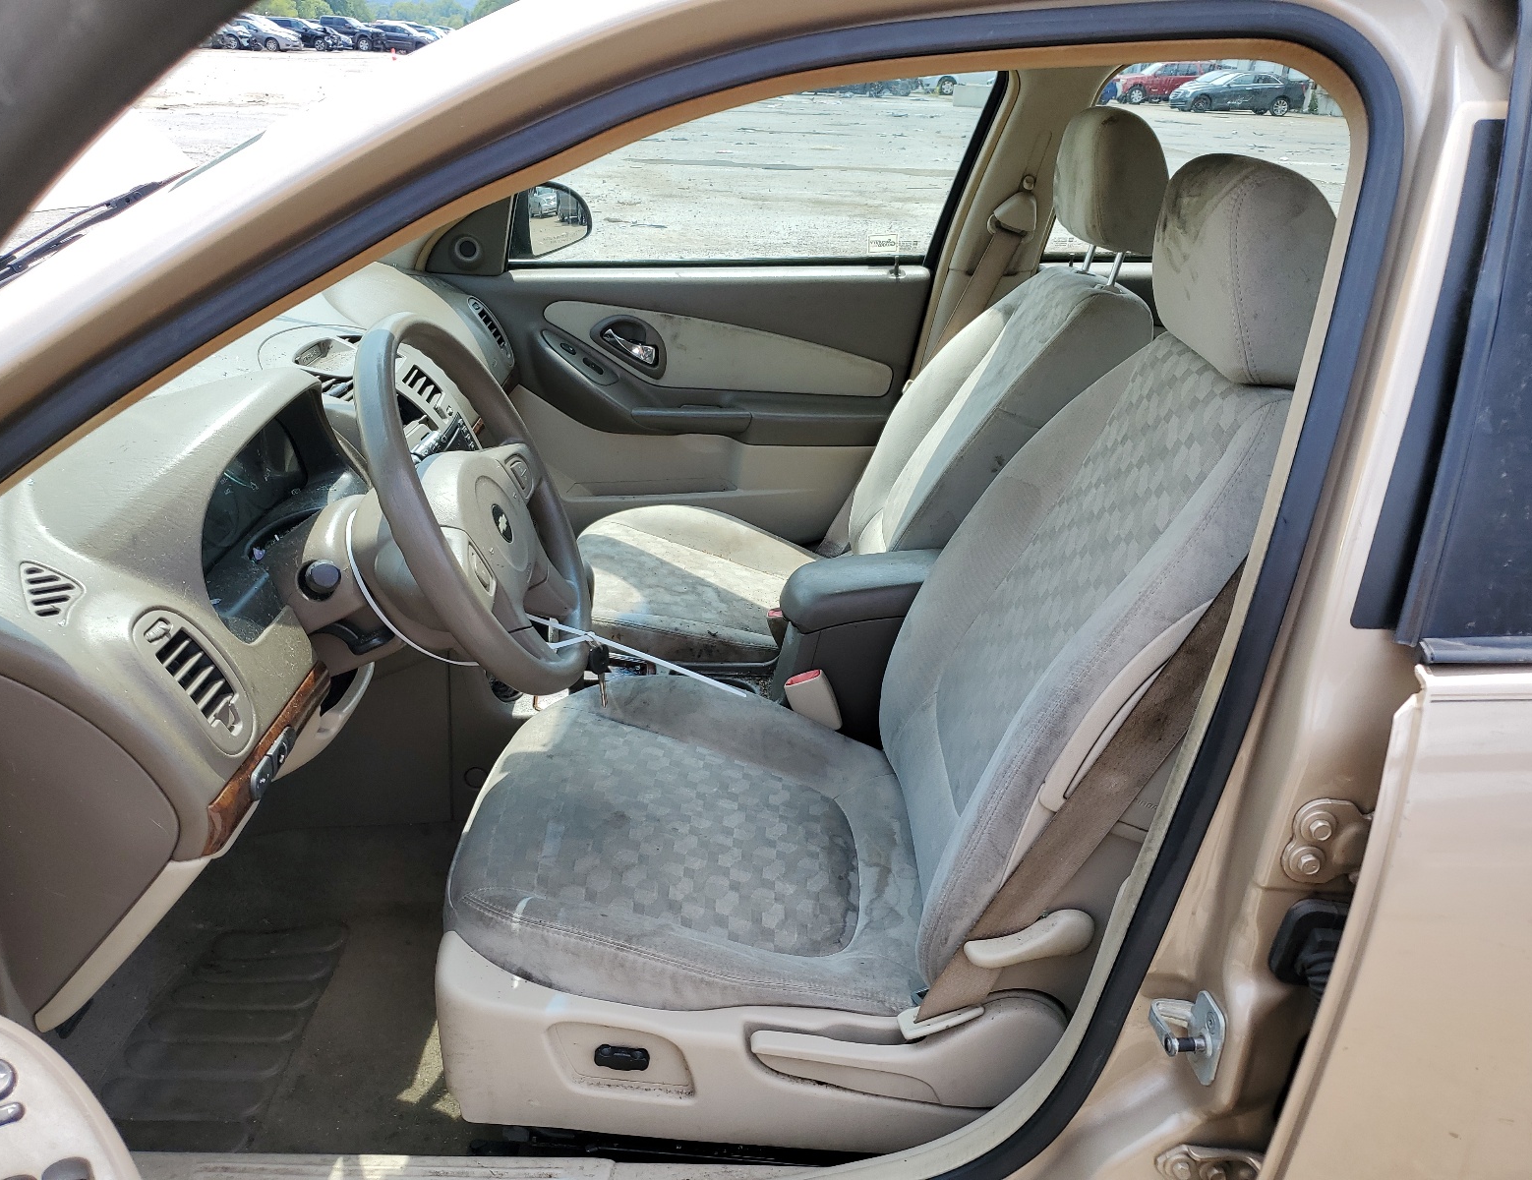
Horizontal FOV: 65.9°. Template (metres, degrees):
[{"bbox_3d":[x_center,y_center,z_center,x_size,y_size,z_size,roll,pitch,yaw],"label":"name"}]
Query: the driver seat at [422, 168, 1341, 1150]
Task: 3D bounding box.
[{"bbox_3d":[0.101,0.040,1.196,0.840,0.940,0.540,2,25,-2],"label":"driver seat"}]

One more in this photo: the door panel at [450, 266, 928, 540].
[{"bbox_3d":[-0.174,-0.322,2.168,0.930,0.530,0.120,2,25,-2],"label":"door panel"}]

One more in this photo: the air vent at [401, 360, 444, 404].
[{"bbox_3d":[-0.457,-0.268,1.554,0.030,0.054,0.077,-32,22,13],"label":"air vent"}]

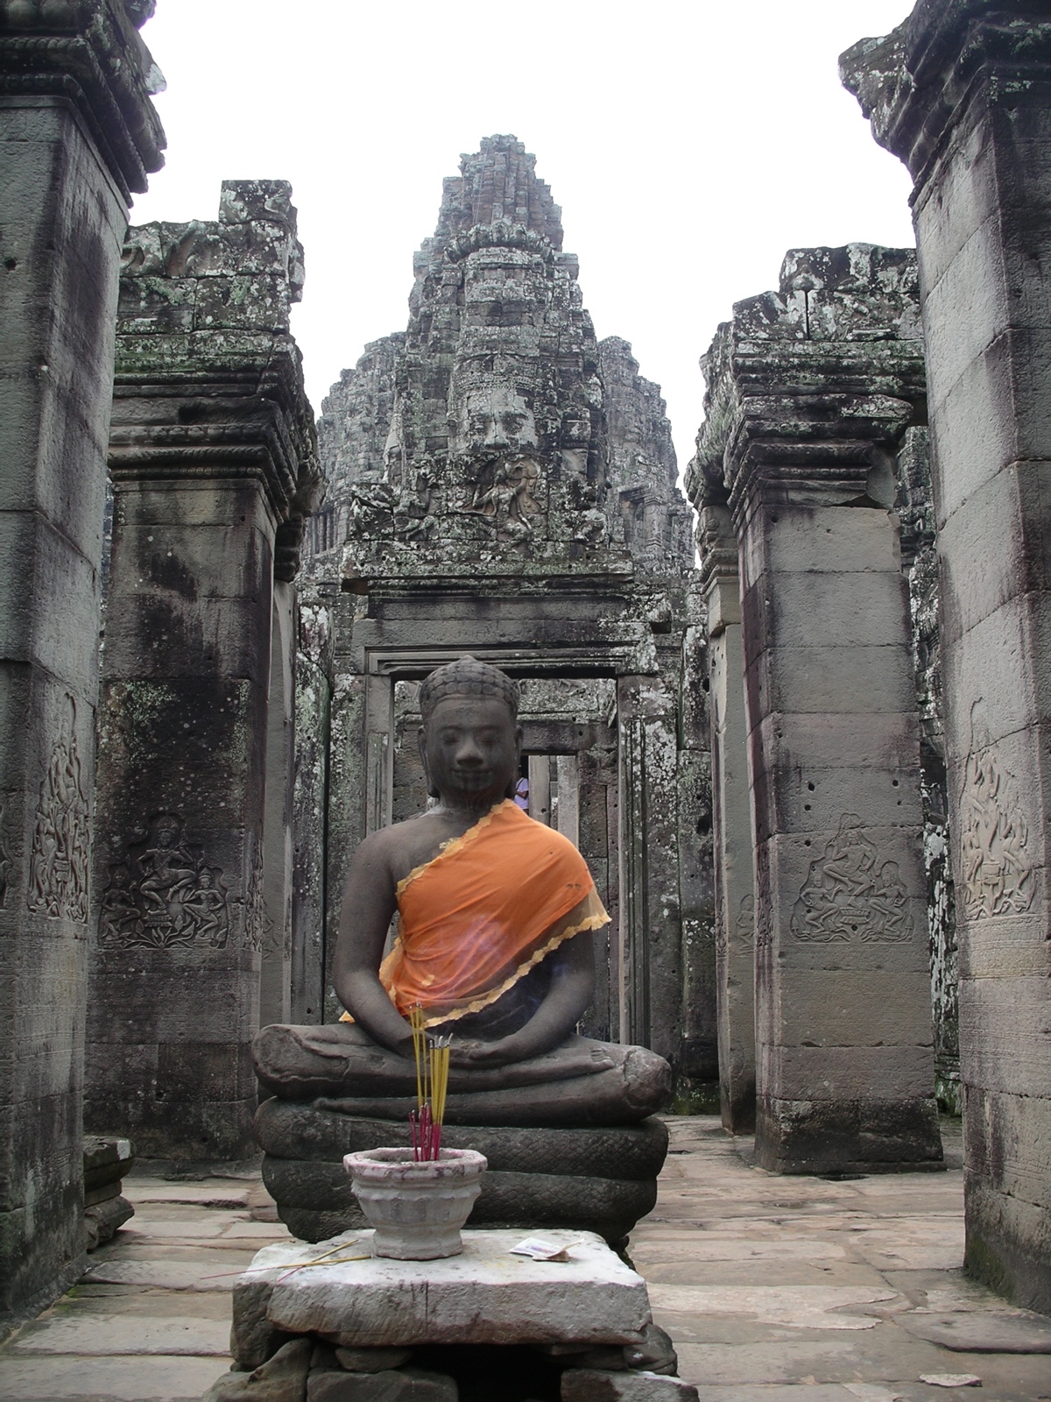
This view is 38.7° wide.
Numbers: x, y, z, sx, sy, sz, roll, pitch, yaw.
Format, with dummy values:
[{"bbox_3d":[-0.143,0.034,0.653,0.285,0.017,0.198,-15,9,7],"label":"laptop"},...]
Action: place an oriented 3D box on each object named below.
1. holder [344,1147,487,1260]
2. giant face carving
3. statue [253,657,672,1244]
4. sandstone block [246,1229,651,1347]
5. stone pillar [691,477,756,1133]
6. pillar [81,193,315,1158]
[{"bbox_3d":[-0.172,0.783,2.357,0.220,0.150,0.220,0,-10,0],"label":"holder"},{"bbox_3d":[-0.650,-5.410,30.071,1.800,2.000,0.900,0,-10,0],"label":"giant face carving"},{"bbox_3d":[-0.147,0.547,3.560,0.960,1.320,0.630,-1,-10,4],"label":"statue"},{"bbox_3d":[-0.115,0.894,2.296,0.580,0.100,0.430,0,-10,0],"label":"sandstone block"},{"bbox_3d":[1.300,0.528,8.138,0.850,3.500,0.700,0,-10,0],"label":"stone pillar"},{"bbox_3d":[-1.500,-0.199,6.950,0.950,4.400,0.950,0,-10,0],"label":"pillar"}]

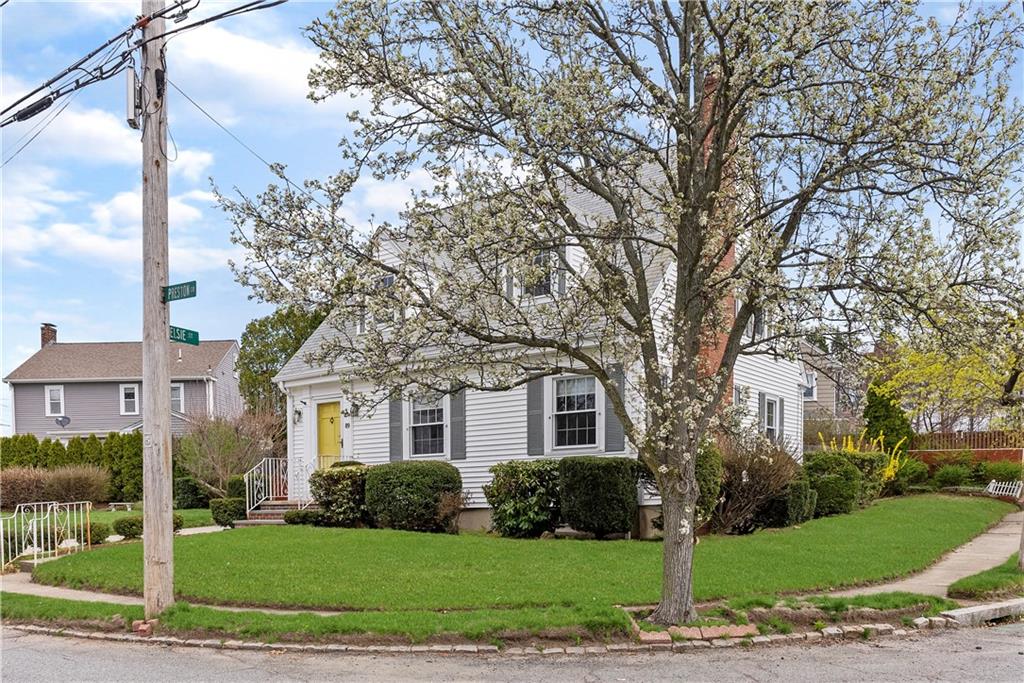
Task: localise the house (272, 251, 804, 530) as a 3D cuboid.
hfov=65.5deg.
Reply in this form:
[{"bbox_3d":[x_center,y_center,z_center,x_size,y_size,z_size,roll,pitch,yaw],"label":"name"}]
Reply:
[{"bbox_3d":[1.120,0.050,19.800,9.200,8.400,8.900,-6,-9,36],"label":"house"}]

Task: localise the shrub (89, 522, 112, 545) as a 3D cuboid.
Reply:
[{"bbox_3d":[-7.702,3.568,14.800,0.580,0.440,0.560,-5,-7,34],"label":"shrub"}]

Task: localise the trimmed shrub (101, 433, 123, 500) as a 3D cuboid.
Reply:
[{"bbox_3d":[-17.599,5.493,35.000,1.000,2.900,1.000,-1,-6,0],"label":"trimmed shrub"}]

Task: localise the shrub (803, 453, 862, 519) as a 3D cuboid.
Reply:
[{"bbox_3d":[7.669,3.411,19.000,1.400,1.500,1.350,-6,-9,37],"label":"shrub"}]

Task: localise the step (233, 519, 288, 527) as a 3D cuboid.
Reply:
[{"bbox_3d":[-5.397,3.931,17.300,1.650,0.200,0.420,-5,-7,34],"label":"step"}]

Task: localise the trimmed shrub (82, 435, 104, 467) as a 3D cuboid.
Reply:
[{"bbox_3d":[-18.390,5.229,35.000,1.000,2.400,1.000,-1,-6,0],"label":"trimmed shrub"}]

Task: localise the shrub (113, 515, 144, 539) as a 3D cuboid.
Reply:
[{"bbox_3d":[-7.434,3.600,15.500,0.680,0.490,0.660,-5,-7,34],"label":"shrub"}]

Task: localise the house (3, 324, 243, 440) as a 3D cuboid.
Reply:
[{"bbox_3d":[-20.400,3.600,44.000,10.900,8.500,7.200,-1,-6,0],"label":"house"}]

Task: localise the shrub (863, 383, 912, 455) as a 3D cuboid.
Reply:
[{"bbox_3d":[12.257,2.873,26.000,1.750,3.100,1.700,-4,-8,25],"label":"shrub"}]

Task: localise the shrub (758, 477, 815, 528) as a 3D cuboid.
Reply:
[{"bbox_3d":[5.790,3.396,16.800,1.200,1.100,1.150,-6,-9,37],"label":"shrub"}]

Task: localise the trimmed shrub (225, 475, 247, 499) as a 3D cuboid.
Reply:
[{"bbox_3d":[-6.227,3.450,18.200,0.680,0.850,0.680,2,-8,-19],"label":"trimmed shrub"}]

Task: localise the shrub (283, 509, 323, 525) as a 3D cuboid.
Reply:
[{"bbox_3d":[-4.398,3.691,16.800,0.880,0.360,0.620,-5,-7,34],"label":"shrub"}]

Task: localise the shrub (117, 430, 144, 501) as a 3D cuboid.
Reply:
[{"bbox_3d":[-14.692,4.846,31.000,1.100,2.850,1.100,3,-8,-25],"label":"shrub"}]

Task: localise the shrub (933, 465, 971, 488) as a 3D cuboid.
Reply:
[{"bbox_3d":[12.691,3.913,23.000,1.150,0.750,1.050,-6,-9,37],"label":"shrub"}]

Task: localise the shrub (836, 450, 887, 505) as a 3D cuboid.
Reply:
[{"bbox_3d":[9.179,3.551,20.800,1.350,1.400,1.300,-6,-9,37],"label":"shrub"}]

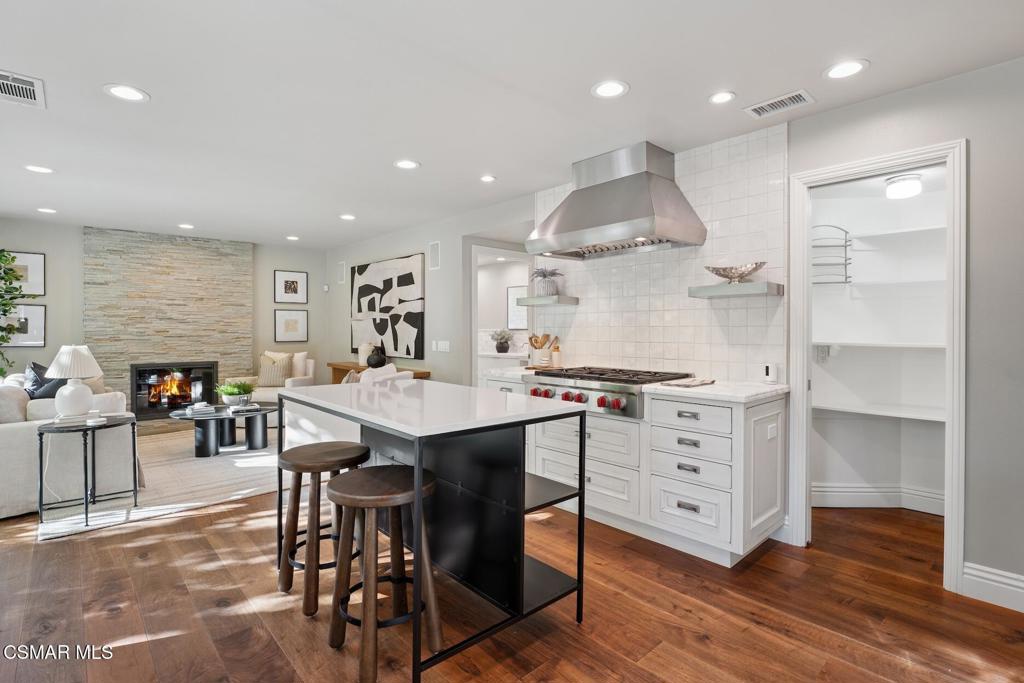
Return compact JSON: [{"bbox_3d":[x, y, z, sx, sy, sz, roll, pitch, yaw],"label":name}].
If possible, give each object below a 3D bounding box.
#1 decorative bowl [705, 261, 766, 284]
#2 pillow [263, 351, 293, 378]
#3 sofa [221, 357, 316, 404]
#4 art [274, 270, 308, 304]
[{"bbox_3d":[1.345,-0.399,2.749,0.170,0.130,0.360,-1,2,-43],"label":"decorative bowl"},{"bbox_3d":[-3.079,0.359,5.950,0.450,0.450,0.160,1,-11,20],"label":"pillow"},{"bbox_3d":[-3.263,0.682,6.214,0.880,0.820,0.820,0,2,-1],"label":"sofa"},{"bbox_3d":[-3.316,-0.813,6.848,0.466,0.491,0.035,-2,3,-38],"label":"art"}]

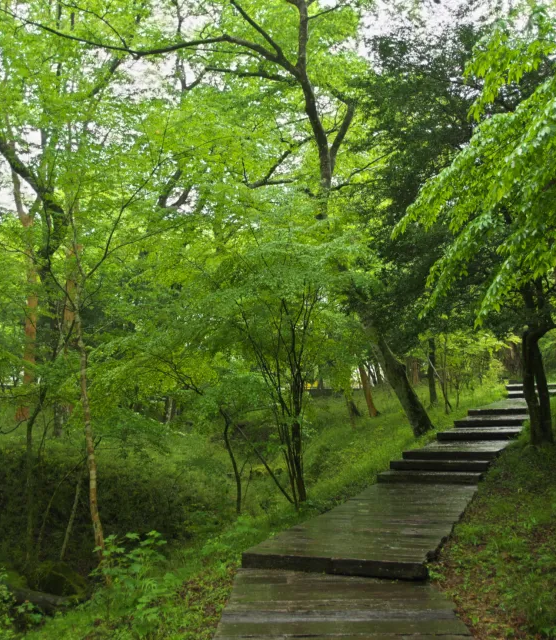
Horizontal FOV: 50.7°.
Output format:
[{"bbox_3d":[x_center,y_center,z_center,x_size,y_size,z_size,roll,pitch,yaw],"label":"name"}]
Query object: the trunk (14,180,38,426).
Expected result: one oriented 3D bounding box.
[{"bbox_3d":[-8.813,-0.856,20.558,0.560,8.705,0.520,1,-6,-23],"label":"trunk"}]

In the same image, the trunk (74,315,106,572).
[{"bbox_3d":[-2.097,1.367,6.550,0.160,2.874,0.150,-5,-4,-17],"label":"trunk"}]

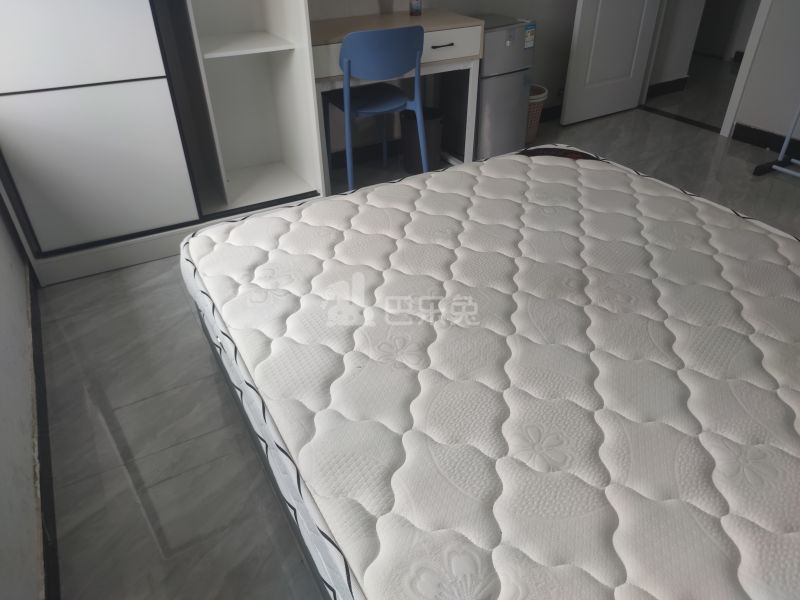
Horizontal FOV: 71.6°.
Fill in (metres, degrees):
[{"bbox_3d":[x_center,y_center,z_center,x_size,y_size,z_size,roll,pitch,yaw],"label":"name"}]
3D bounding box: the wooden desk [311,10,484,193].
[{"bbox_3d":[-0.123,-1.022,2.880,0.991,0.758,0.462,-20,39,-26],"label":"wooden desk"}]

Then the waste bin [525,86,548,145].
[{"bbox_3d":[0.776,-1.145,3.465,0.269,0.299,0.269,-18,38,-24],"label":"waste bin"}]

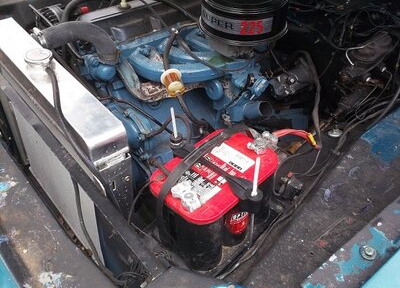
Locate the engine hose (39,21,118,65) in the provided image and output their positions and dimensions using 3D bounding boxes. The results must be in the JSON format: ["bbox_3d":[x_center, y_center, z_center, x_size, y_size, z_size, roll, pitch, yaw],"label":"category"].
[{"bbox_3d":[-0.324,-0.259,1.155,0.175,0.110,0.120,-26,47,-25],"label":"engine hose"}]

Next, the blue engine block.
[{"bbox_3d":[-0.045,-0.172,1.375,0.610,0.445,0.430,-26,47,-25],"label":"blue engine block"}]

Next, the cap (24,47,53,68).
[{"bbox_3d":[-0.361,-0.192,0.985,0.061,0.022,0.061,-1,41,1],"label":"cap"}]

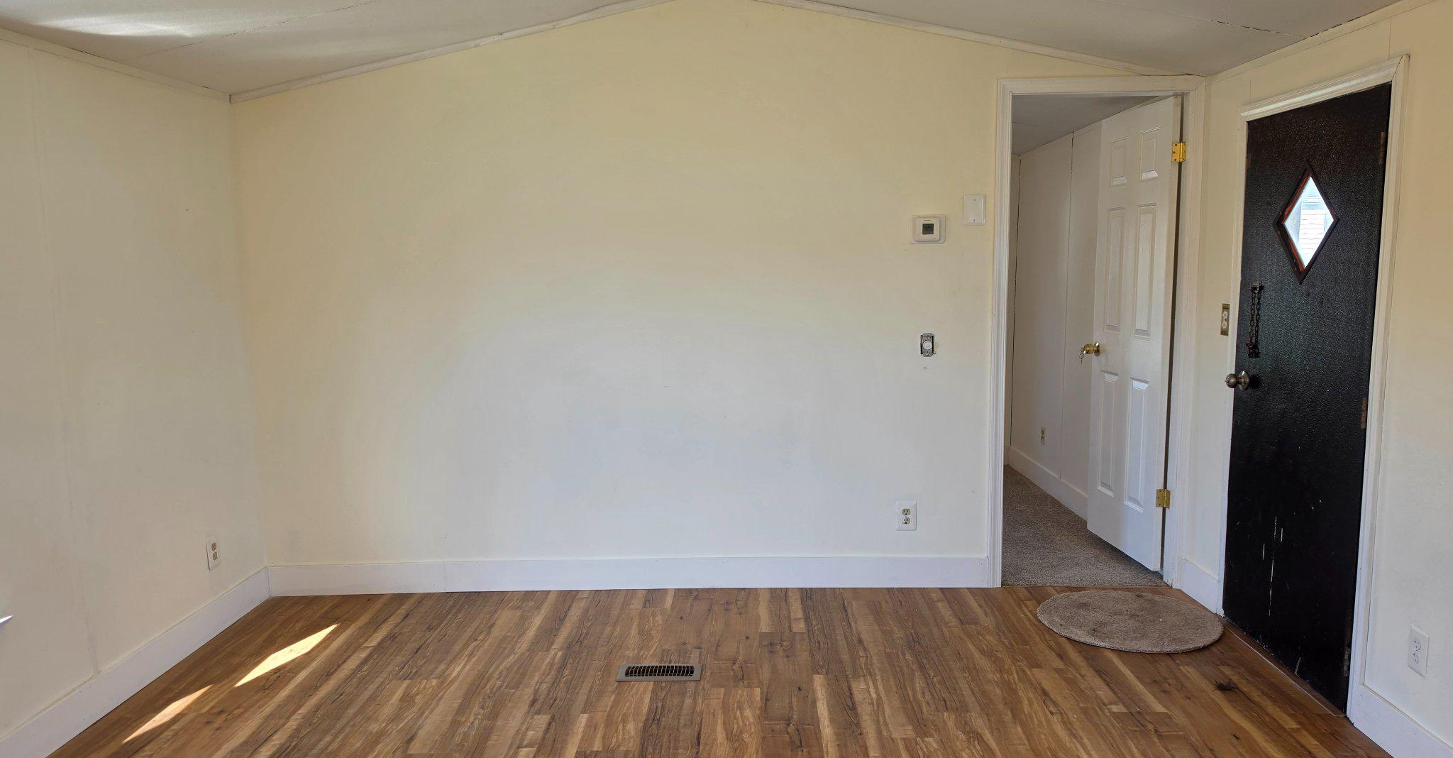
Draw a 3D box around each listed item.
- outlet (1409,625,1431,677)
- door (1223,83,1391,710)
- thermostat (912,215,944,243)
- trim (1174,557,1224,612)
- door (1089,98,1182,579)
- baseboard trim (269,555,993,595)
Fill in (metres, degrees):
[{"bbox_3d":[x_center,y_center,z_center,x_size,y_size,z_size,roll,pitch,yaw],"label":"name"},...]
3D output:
[{"bbox_3d":[1.909,0.749,2.656,0.007,0.118,0.071,-1,7,3],"label":"outlet"},{"bbox_3d":[1.949,0.047,3.279,0.044,1.911,0.832,-1,7,3],"label":"door"},{"bbox_3d":[0.832,-0.617,3.989,0.145,0.122,0.028,-1,7,1],"label":"thermostat"},{"bbox_3d":[1.959,0.846,3.985,0.017,0.138,0.286,-1,7,3],"label":"trim"},{"bbox_3d":[1.867,-0.204,4.468,0.035,2.027,0.690,-1,7,-3],"label":"door"},{"bbox_3d":[-0.433,0.859,4.201,3.120,0.138,0.017,-1,7,1],"label":"baseboard trim"}]

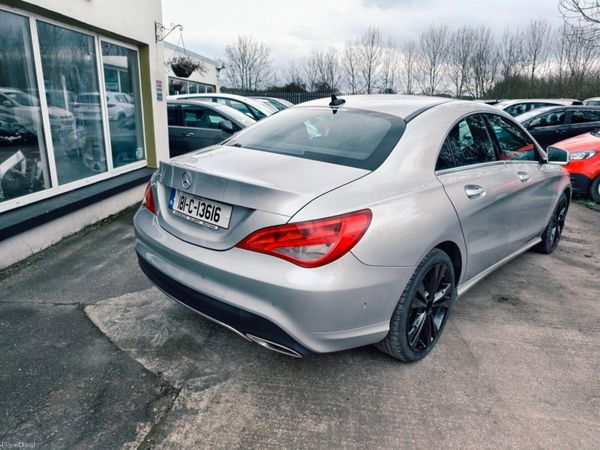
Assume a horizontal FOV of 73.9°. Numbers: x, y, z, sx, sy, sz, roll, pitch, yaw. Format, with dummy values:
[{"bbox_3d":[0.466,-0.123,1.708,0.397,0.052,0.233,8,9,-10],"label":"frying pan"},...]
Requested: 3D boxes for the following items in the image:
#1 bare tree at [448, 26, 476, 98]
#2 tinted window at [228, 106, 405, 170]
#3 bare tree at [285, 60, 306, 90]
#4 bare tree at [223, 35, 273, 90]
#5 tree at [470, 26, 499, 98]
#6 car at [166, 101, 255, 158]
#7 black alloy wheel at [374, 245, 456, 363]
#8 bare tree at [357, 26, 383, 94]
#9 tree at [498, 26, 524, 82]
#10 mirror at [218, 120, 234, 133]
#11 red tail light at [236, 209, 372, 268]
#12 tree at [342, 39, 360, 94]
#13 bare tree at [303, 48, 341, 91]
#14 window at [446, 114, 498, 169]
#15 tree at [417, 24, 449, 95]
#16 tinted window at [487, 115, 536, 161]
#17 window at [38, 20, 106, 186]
[{"bbox_3d":[13.000,-11.859,32.890,2.500,8.200,2.500,2,16,0],"label":"bare tree"},{"bbox_3d":[0.078,-0.557,2.458,1.250,0.120,0.580,17,54,42],"label":"tinted window"},{"bbox_3d":[-0.581,-15.447,45.911,2.433,6.505,2.433,2,16,-1],"label":"bare tree"},{"bbox_3d":[-5.020,-13.980,38.080,4.547,7.713,4.547,0,16,-8],"label":"bare tree"},{"bbox_3d":[16.526,-13.180,36.234,2.458,8.848,2.458,2,16,0],"label":"tree"},{"bbox_3d":[-1.807,-1.664,7.757,4.550,1.440,1.820,4,16,8],"label":"car"},{"bbox_3d":[0.616,0.401,2.165,0.225,0.637,0.637,17,21,42],"label":"black alloy wheel"},{"bbox_3d":[6.532,-14.155,38.245,2.365,8.897,2.365,5,16,8],"label":"bare tree"},{"bbox_3d":[18.276,-12.716,35.229,2.173,8.782,2.173,10,18,25],"label":"tree"},{"bbox_3d":[-1.220,-1.635,6.617,0.160,0.165,0.220,4,16,8],"label":"mirror"},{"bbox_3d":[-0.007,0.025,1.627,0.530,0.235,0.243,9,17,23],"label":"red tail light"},{"bbox_3d":[4.222,-11.902,34.011,1.800,7.100,1.800,2,16,0],"label":"tree"},{"bbox_3d":[1.866,-12.377,35.906,3.336,6.495,3.336,2,16,0],"label":"bare tree"},{"bbox_3d":[1.062,-0.530,2.447,0.670,0.320,0.055,-12,-1,-42],"label":"window"},{"bbox_3d":[12.172,-13.739,37.274,2.832,9.102,2.832,7,17,16],"label":"tree"},{"bbox_3d":[1.663,-0.650,3.067,0.880,0.360,0.080,-14,3,-44],"label":"tinted window"},{"bbox_3d":[-2.304,-1.218,4.133,0.070,1.460,0.920,4,16,4],"label":"window"}]

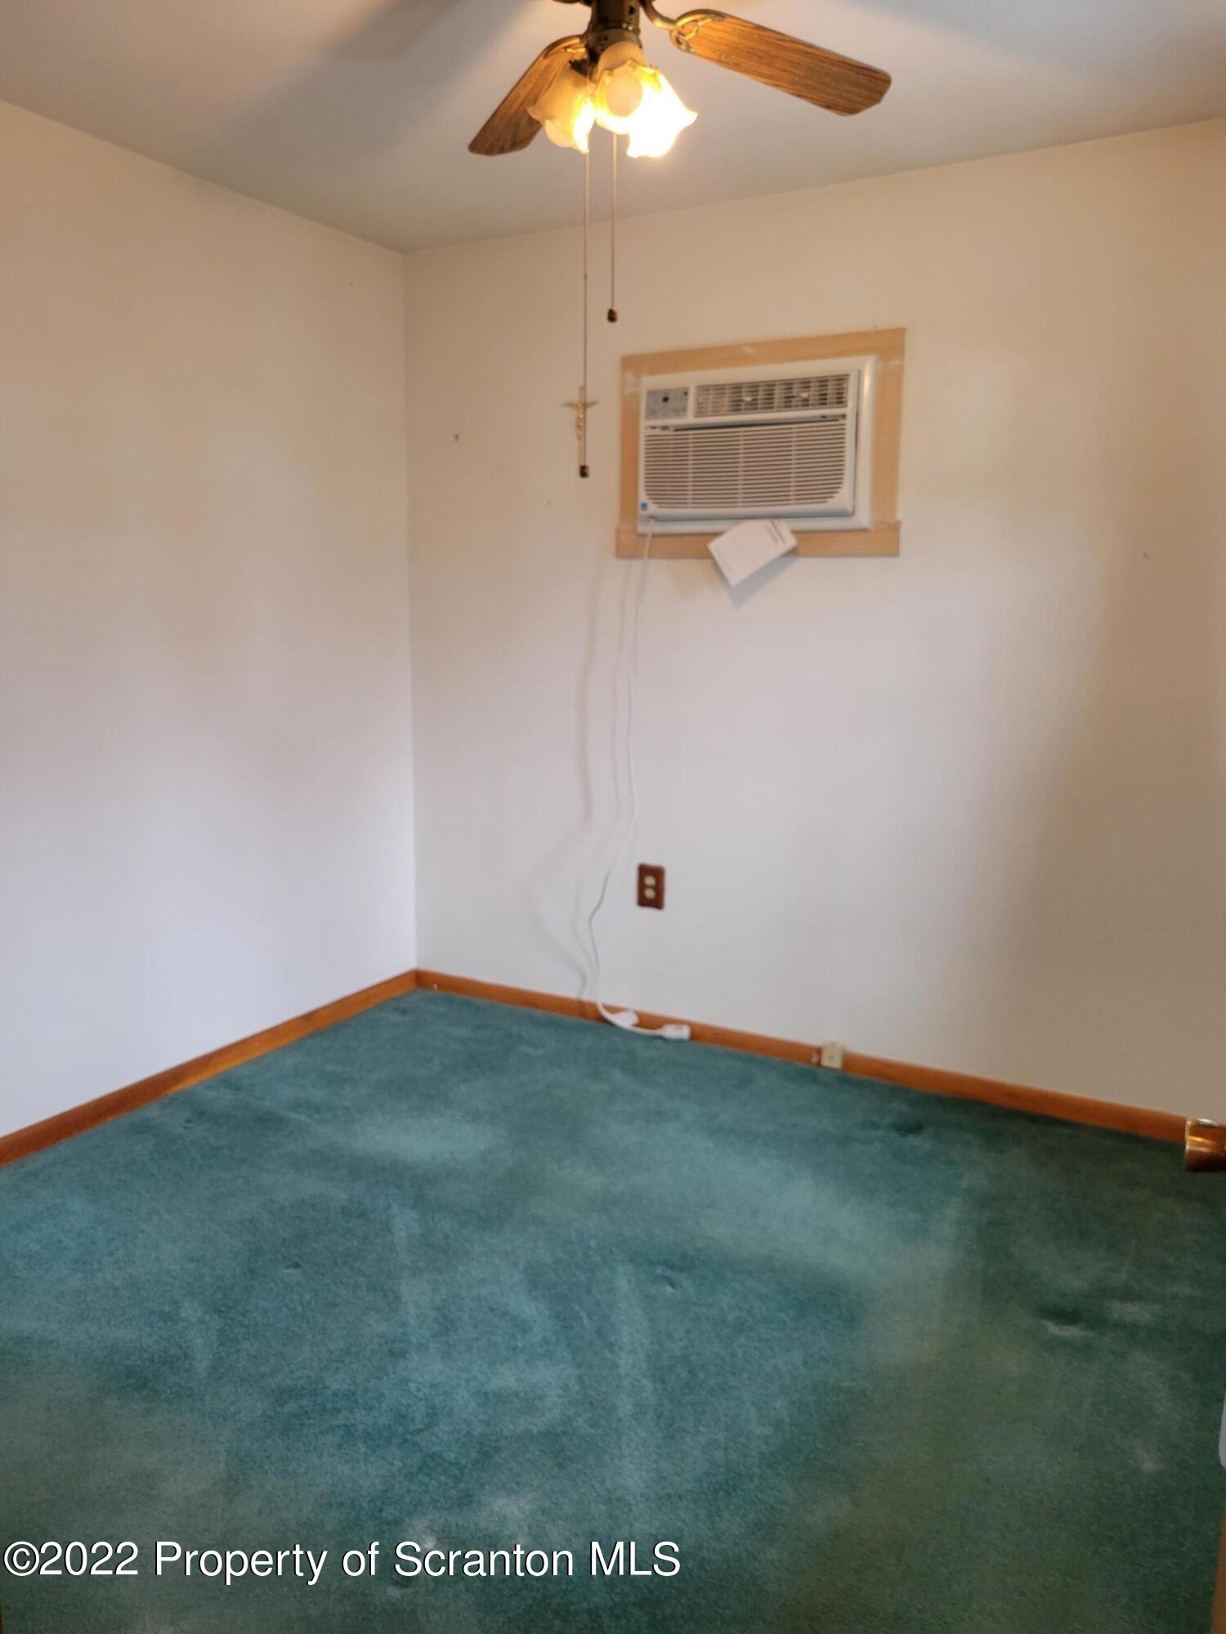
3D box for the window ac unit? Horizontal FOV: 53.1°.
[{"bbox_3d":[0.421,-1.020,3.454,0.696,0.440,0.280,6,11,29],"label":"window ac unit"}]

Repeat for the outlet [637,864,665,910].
[{"bbox_3d":[0.116,0.216,3.762,0.087,0.130,0.012,6,11,29],"label":"outlet"}]

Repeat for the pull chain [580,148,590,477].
[{"bbox_3d":[-0.044,-0.834,2.007,0.017,0.541,0.017,1,10,0],"label":"pull chain"}]

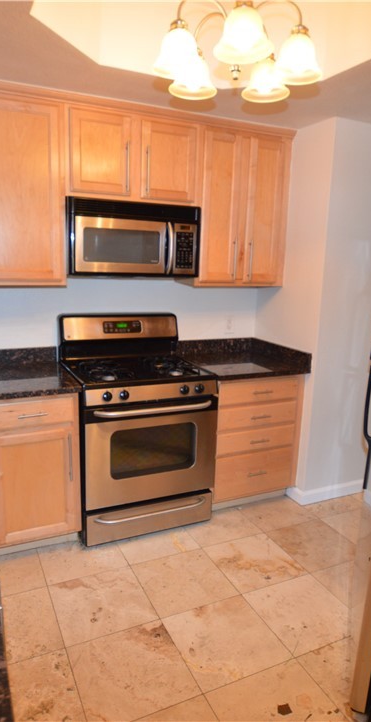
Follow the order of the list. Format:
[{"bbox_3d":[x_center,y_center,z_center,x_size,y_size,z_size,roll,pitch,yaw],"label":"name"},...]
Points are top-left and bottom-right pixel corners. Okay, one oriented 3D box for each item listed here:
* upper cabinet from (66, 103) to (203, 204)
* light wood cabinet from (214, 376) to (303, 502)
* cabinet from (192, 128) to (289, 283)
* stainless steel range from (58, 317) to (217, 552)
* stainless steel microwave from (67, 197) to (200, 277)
[{"bbox_3d":[-0.331,-1.134,2.612,0.758,0.465,0.335,-4,13,-26],"label":"upper cabinet"},{"bbox_3d":[0.335,0.416,3.052,0.617,0.775,0.620,-4,14,-25],"label":"light wood cabinet"},{"bbox_3d":[0.310,-0.955,2.944,0.665,0.935,0.313,-4,14,-25],"label":"cabinet"},{"bbox_3d":[-0.299,0.351,2.740,0.765,1.190,0.680,-4,14,-25],"label":"stainless steel range"},{"bbox_3d":[-0.332,-0.704,2.652,0.762,0.399,0.383,-4,14,-25],"label":"stainless steel microwave"}]

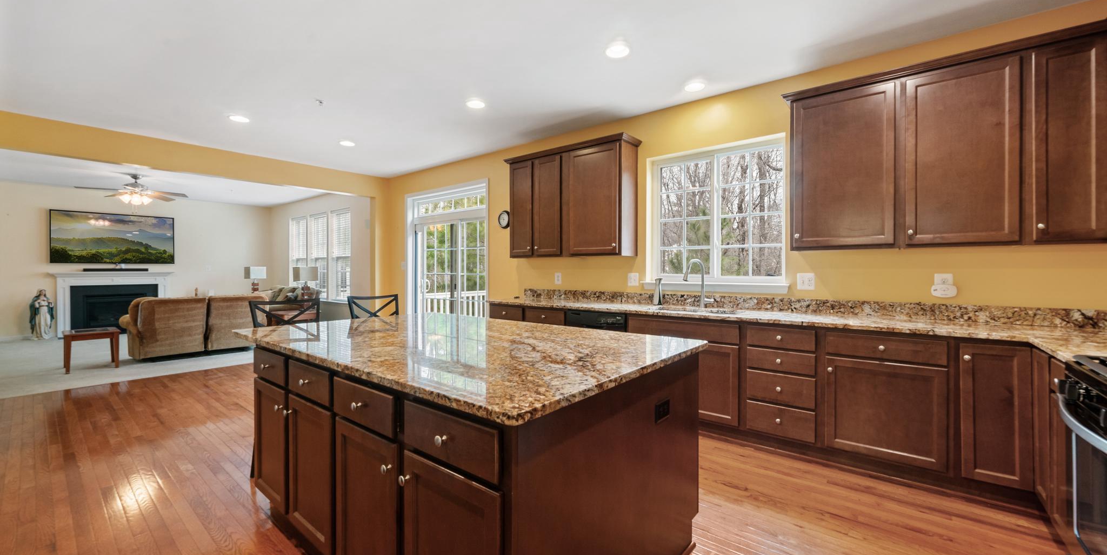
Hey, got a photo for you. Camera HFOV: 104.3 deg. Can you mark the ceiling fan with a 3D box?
[{"bbox_3d":[-6.473,-1.351,6.679,1.300,0.490,1.300,1,1,40],"label":"ceiling fan"}]

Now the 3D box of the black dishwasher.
[{"bbox_3d":[0.529,0.725,3.965,0.610,0.850,0.600,1,1,40],"label":"black dishwasher"}]

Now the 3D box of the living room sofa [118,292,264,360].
[{"bbox_3d":[-5.578,0.704,6.799,0.950,0.835,1.770,1,1,40],"label":"living room sofa"}]

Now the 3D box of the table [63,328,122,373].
[{"bbox_3d":[-5.815,0.906,5.418,0.570,0.460,0.490,1,1,39],"label":"table"}]

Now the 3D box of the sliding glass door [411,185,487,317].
[{"bbox_3d":[-1.540,-0.036,6.202,1.800,2.360,0.130,1,1,39],"label":"sliding glass door"}]

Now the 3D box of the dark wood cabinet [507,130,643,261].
[{"bbox_3d":[0.153,-0.757,4.471,1.515,1.094,0.340,1,1,40],"label":"dark wood cabinet"}]

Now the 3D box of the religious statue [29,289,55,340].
[{"bbox_3d":[-8.972,0.648,7.551,0.230,0.880,0.270,0,1,27],"label":"religious statue"}]

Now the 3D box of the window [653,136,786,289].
[{"bbox_3d":[1.373,-0.522,3.737,1.175,1.190,0.120,1,1,40],"label":"window"}]

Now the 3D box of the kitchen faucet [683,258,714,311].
[{"bbox_3d":[1.189,0.054,3.523,0.260,0.420,0.130,-1,1,-42],"label":"kitchen faucet"}]

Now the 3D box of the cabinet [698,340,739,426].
[{"bbox_3d":[1.265,0.751,3.291,0.425,0.560,0.500,1,1,40],"label":"cabinet"}]

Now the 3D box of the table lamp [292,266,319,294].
[{"bbox_3d":[-4.412,0.203,7.656,0.330,0.790,0.310,1,1,39],"label":"table lamp"}]

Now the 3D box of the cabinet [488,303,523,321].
[{"bbox_3d":[-0.294,0.723,4.712,0.510,0.880,0.620,1,1,39],"label":"cabinet"}]

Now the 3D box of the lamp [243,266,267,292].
[{"bbox_3d":[-6.547,0.174,9.469,0.330,0.790,0.310,1,1,39],"label":"lamp"}]

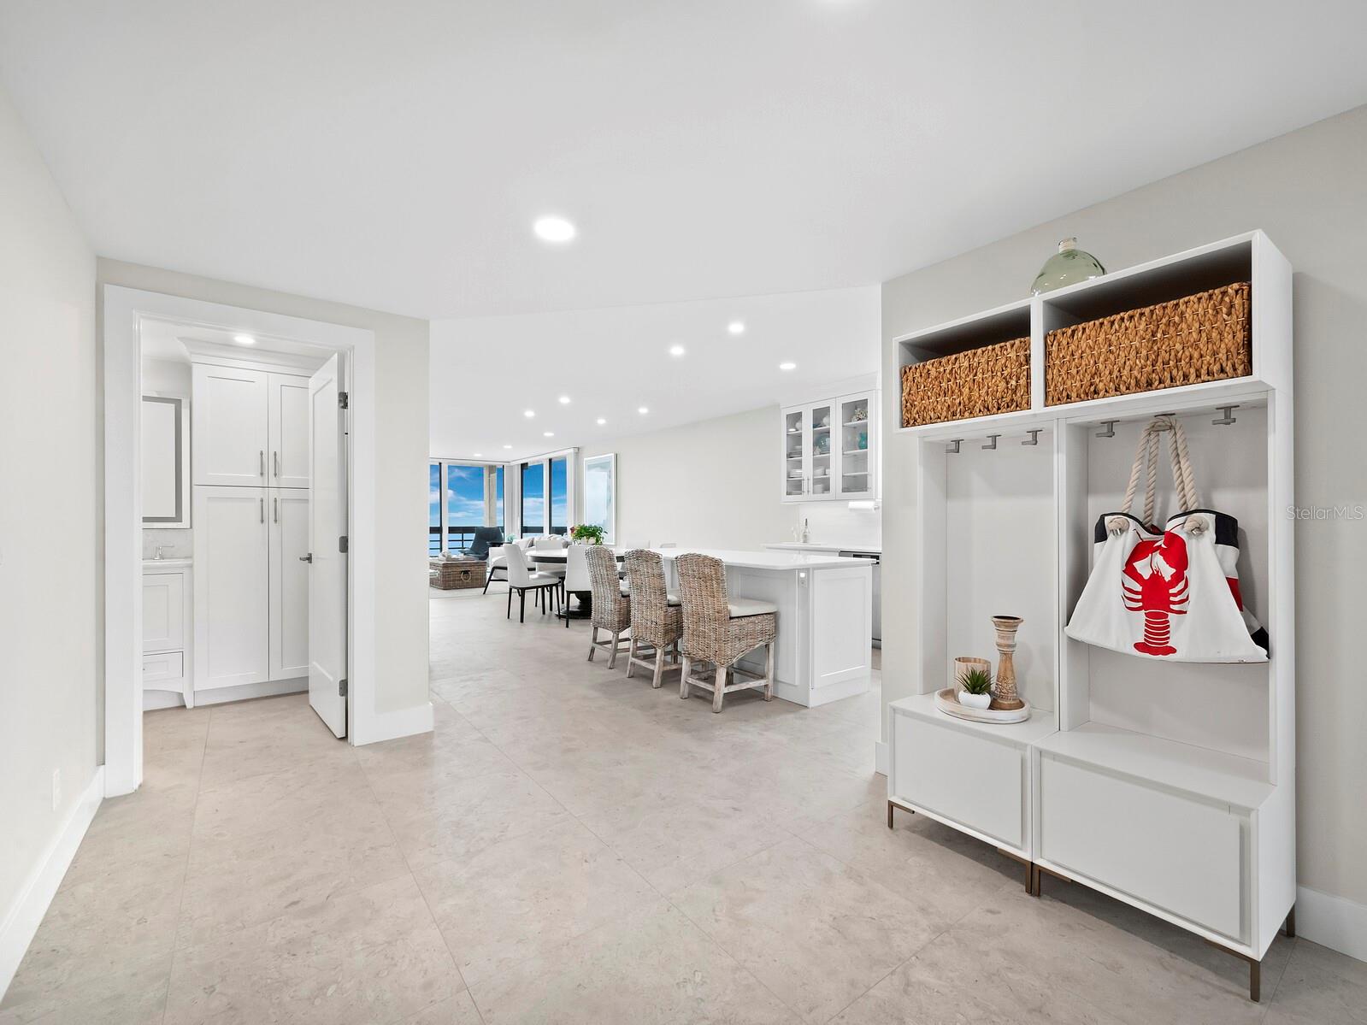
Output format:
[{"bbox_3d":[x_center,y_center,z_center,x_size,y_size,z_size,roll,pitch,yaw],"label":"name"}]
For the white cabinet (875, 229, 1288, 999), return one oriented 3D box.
[{"bbox_3d":[1.274,0.262,1.887,0.380,1.915,1.010,0,-1,-38],"label":"white cabinet"}]

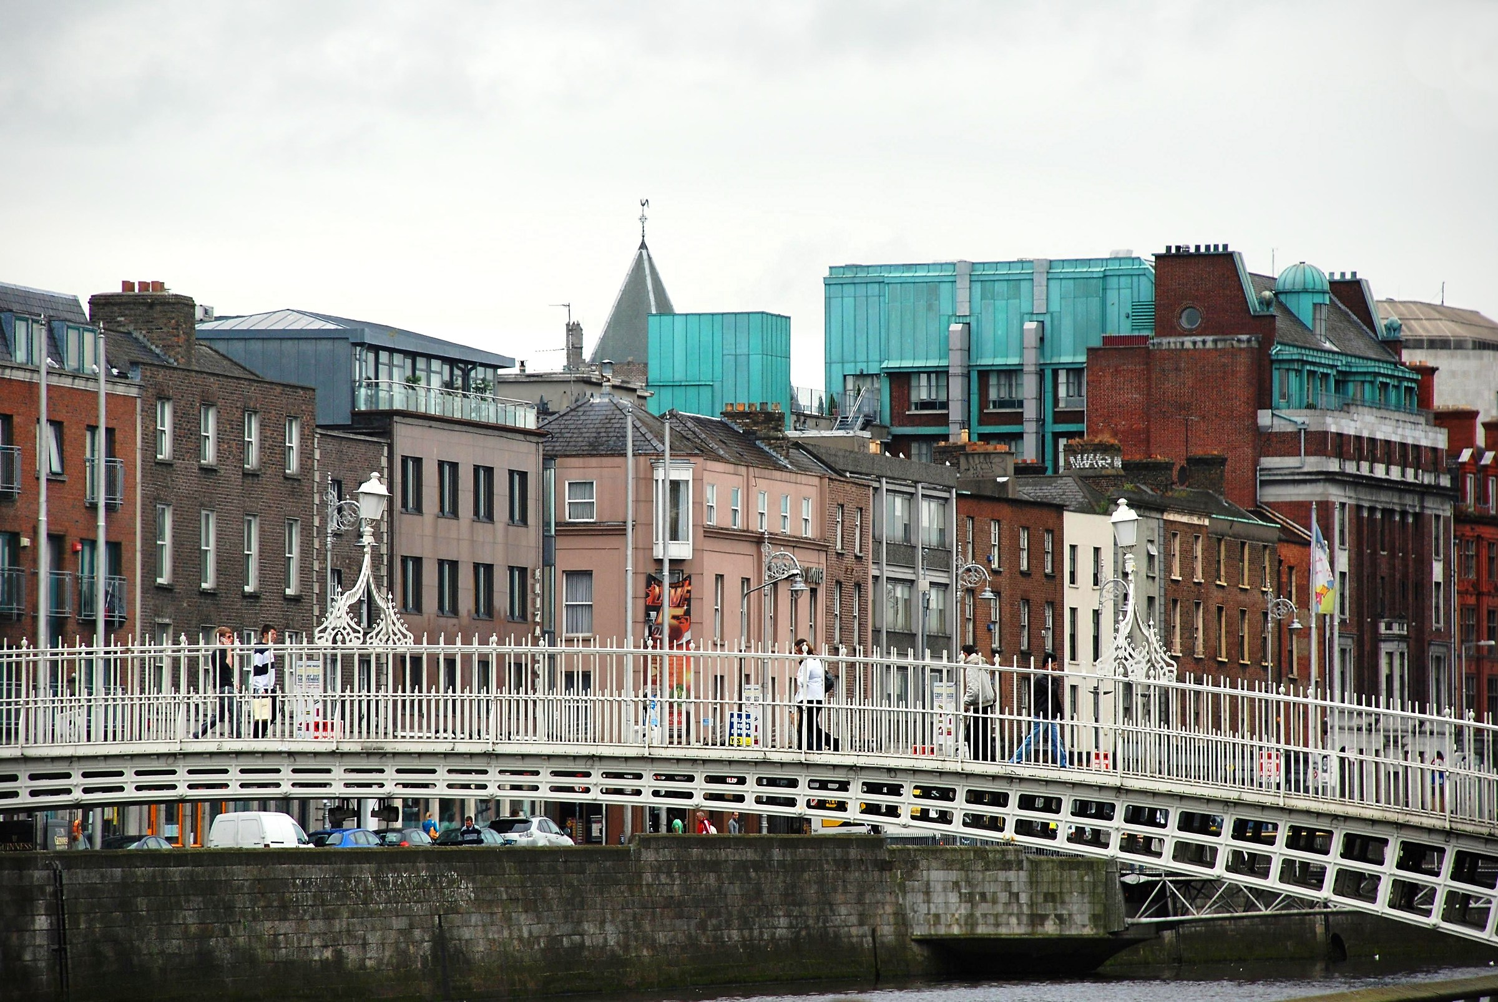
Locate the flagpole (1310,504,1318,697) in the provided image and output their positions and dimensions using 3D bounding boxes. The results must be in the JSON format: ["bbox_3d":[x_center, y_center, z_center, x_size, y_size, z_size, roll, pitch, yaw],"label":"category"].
[{"bbox_3d":[20.580,6.436,306.957,0.170,12.879,0.170,0,-2,0],"label":"flagpole"}]

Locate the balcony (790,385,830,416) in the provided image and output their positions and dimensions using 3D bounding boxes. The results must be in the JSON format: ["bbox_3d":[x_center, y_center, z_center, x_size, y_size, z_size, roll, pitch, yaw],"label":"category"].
[{"bbox_3d":[2.351,-3.814,322.310,0.120,1.097,5.300,-1,-2,16],"label":"balcony"}]

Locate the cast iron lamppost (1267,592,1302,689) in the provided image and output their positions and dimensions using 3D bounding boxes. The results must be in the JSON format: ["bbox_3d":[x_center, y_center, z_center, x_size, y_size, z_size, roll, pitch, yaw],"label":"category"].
[{"bbox_3d":[20.979,8.405,328.903,1.450,10.417,0.560,-1,-2,17],"label":"cast iron lamppost"}]

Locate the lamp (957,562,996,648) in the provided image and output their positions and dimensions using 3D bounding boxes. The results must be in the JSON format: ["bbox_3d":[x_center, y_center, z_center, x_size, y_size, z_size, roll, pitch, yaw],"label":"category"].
[{"bbox_3d":[7.657,6.818,285.932,1.450,10.701,0.560,-1,-2,17],"label":"lamp"}]

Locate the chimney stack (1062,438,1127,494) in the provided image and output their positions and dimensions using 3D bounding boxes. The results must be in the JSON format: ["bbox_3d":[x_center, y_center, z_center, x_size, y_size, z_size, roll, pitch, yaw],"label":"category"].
[{"bbox_3d":[13.626,-1.386,332.971,2.500,2.200,1.000,-1,-2,18],"label":"chimney stack"}]

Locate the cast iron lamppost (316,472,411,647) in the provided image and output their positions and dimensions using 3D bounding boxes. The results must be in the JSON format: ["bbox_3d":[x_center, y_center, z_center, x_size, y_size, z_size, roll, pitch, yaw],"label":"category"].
[{"bbox_3d":[-5.907,0.891,129.543,0.720,2.683,3.300,0,-2,11],"label":"cast iron lamppost"}]

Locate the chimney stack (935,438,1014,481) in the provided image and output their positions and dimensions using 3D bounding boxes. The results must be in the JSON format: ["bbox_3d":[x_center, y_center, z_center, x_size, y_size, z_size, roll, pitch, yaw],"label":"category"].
[{"bbox_3d":[8.494,-1.499,317.574,3.100,1.800,1.100,-1,-2,18],"label":"chimney stack"}]

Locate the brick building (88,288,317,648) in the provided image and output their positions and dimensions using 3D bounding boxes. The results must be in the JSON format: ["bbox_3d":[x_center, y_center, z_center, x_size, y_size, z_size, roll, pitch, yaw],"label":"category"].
[{"bbox_3d":[-18.980,2.334,239.300,9.000,16.850,14.320,-1,-2,17],"label":"brick building"}]

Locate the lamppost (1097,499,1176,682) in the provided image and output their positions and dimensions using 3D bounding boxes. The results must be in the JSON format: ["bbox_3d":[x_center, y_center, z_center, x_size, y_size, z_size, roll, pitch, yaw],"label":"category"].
[{"bbox_3d":[5.860,1.324,127.127,0.720,2.686,3.300,0,-2,11],"label":"lamppost"}]

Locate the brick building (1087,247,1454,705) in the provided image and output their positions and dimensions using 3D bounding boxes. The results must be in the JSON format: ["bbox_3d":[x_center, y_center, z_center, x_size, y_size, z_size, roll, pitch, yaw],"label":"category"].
[{"bbox_3d":[22.934,2.786,375.232,12.000,26.410,20.610,-1,-2,20],"label":"brick building"}]

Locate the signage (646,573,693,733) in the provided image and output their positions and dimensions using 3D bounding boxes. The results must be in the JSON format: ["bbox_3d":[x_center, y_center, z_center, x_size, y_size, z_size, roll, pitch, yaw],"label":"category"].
[{"bbox_3d":[-2.609,5.020,277.974,1.700,5.330,0.100,1,-2,-26],"label":"signage"}]

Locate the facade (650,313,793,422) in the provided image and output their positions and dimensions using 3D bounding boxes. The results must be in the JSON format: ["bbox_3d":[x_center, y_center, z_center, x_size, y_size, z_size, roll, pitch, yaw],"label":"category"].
[{"bbox_3d":[-0.953,-4.717,304.831,4.600,4.191,3.300,-1,-2,16],"label":"facade"}]

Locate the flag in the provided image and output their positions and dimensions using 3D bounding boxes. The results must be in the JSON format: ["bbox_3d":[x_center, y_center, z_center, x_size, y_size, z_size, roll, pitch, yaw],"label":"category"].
[{"bbox_3d":[19.140,2.178,280.124,0.850,3.190,0.300,0,-2,-6],"label":"flag"}]

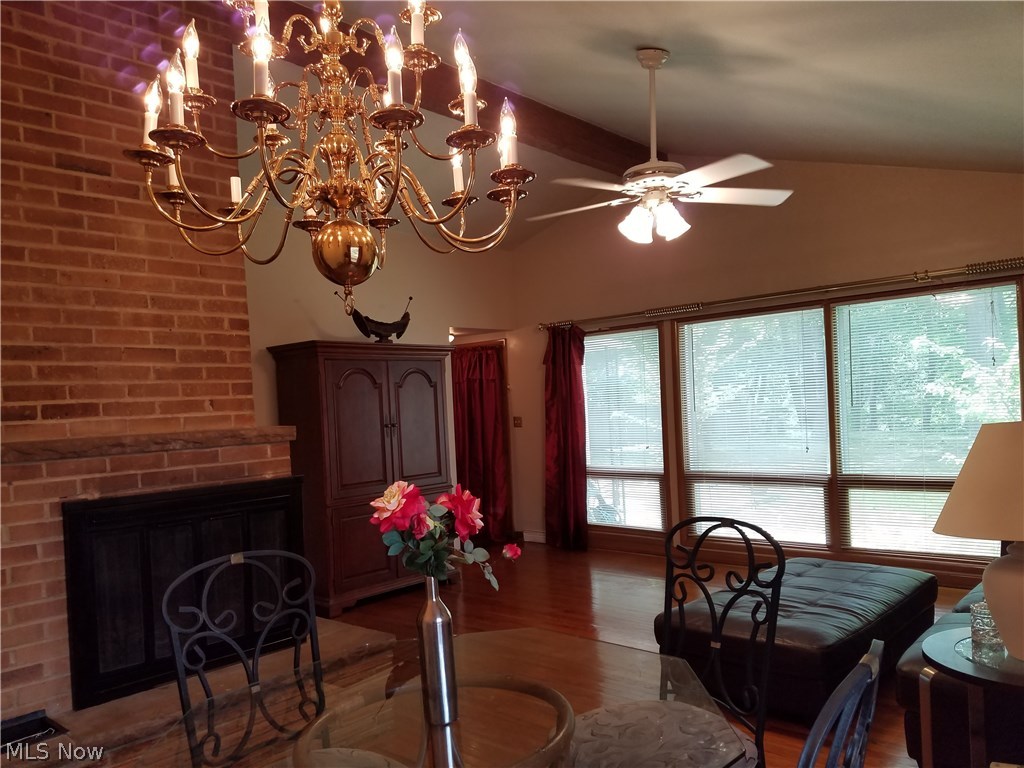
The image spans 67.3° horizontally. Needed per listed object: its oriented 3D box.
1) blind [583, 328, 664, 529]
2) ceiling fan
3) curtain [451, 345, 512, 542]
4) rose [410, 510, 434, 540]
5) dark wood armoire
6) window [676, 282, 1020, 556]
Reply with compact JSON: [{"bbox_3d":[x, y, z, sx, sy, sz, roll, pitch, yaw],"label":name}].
[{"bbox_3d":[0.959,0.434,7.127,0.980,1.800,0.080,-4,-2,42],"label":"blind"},{"bbox_3d":[0.663,-1.123,3.585,1.300,0.900,1.300,-2,-1,-8],"label":"ceiling fan"},{"bbox_3d":[-0.425,0.647,8.297,0.850,2.040,0.120,-4,-2,42],"label":"curtain"},{"bbox_3d":[-0.187,0.295,1.605,0.052,0.062,0.050,-3,-1,0],"label":"rose"},{"bbox_3d":[-1.094,0.667,5.966,0.614,1.905,1.358,-4,-2,39],"label":"dark wood armoire"},{"bbox_3d":[2.419,0.311,5.862,2.550,1.870,0.120,-4,-2,42],"label":"window"}]

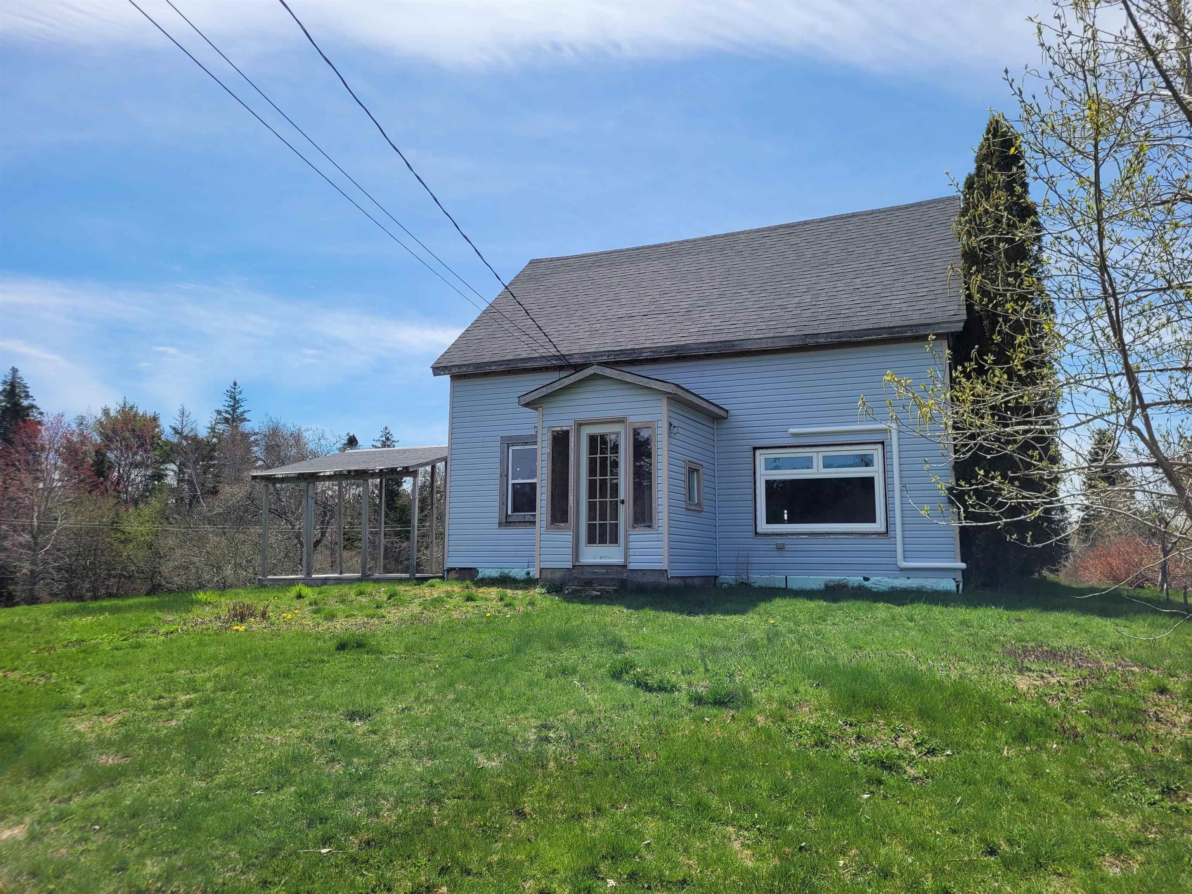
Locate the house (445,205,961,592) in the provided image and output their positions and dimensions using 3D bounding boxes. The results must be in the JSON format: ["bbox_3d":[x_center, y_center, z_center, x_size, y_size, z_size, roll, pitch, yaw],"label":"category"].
[{"bbox_3d":[2.272,-1.067,17.650,9.504,7.427,9.964,-3,-8,24],"label":"house"}]

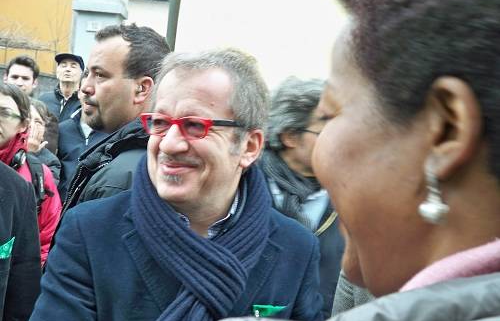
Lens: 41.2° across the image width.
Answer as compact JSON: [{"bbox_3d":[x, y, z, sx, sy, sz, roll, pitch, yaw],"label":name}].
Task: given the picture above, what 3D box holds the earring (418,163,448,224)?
[{"bbox_3d":[0.117,0.021,0.420,0.019,0.037,0.019,6,7,37],"label":"earring"}]

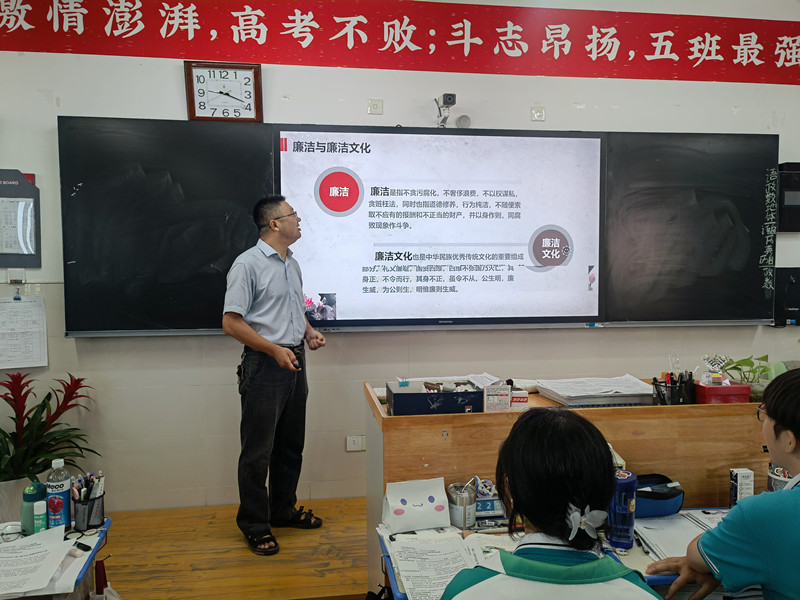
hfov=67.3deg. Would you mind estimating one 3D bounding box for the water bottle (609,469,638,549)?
[{"bbox_3d":[0.638,0.600,1.727,0.070,0.205,0.070,-1,3,-7],"label":"water bottle"}]

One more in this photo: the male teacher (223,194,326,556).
[{"bbox_3d":[-0.629,0.353,3.067,0.430,1.740,0.520,1,3,25],"label":"male teacher"}]

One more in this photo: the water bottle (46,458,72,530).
[{"bbox_3d":[-1.035,0.592,1.824,0.066,0.218,0.066,-1,3,-7],"label":"water bottle"}]

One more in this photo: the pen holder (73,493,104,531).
[{"bbox_3d":[-0.975,0.661,1.887,0.091,0.094,0.091,-1,3,-7],"label":"pen holder"}]

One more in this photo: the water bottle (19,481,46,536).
[{"bbox_3d":[-1.126,0.633,1.844,0.068,0.155,0.068,-1,3,-7],"label":"water bottle"}]

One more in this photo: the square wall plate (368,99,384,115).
[{"bbox_3d":[-0.140,-1.126,3.514,0.086,0.086,0.012,-1,3,-7],"label":"square wall plate"}]

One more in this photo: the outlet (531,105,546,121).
[{"bbox_3d":[0.835,-1.127,3.630,0.087,0.087,0.015,-1,3,-7],"label":"outlet"}]

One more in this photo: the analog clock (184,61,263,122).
[{"bbox_3d":[-0.962,-1.142,3.318,0.405,0.306,0.050,-1,16,-7],"label":"analog clock"}]

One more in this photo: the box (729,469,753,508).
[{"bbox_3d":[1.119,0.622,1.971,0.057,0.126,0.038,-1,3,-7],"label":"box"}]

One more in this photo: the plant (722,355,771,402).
[{"bbox_3d":[1.367,0.300,2.364,0.200,0.175,0.160,-1,3,-7],"label":"plant"}]

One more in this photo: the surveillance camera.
[{"bbox_3d":[0.267,-1.110,3.360,0.070,0.063,0.130,-1,9,-7],"label":"surveillance camera"}]

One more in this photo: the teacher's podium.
[{"bbox_3d":[0.666,0.888,2.327,1.532,1.078,0.590,-1,3,-7],"label":"teacher's podium"}]

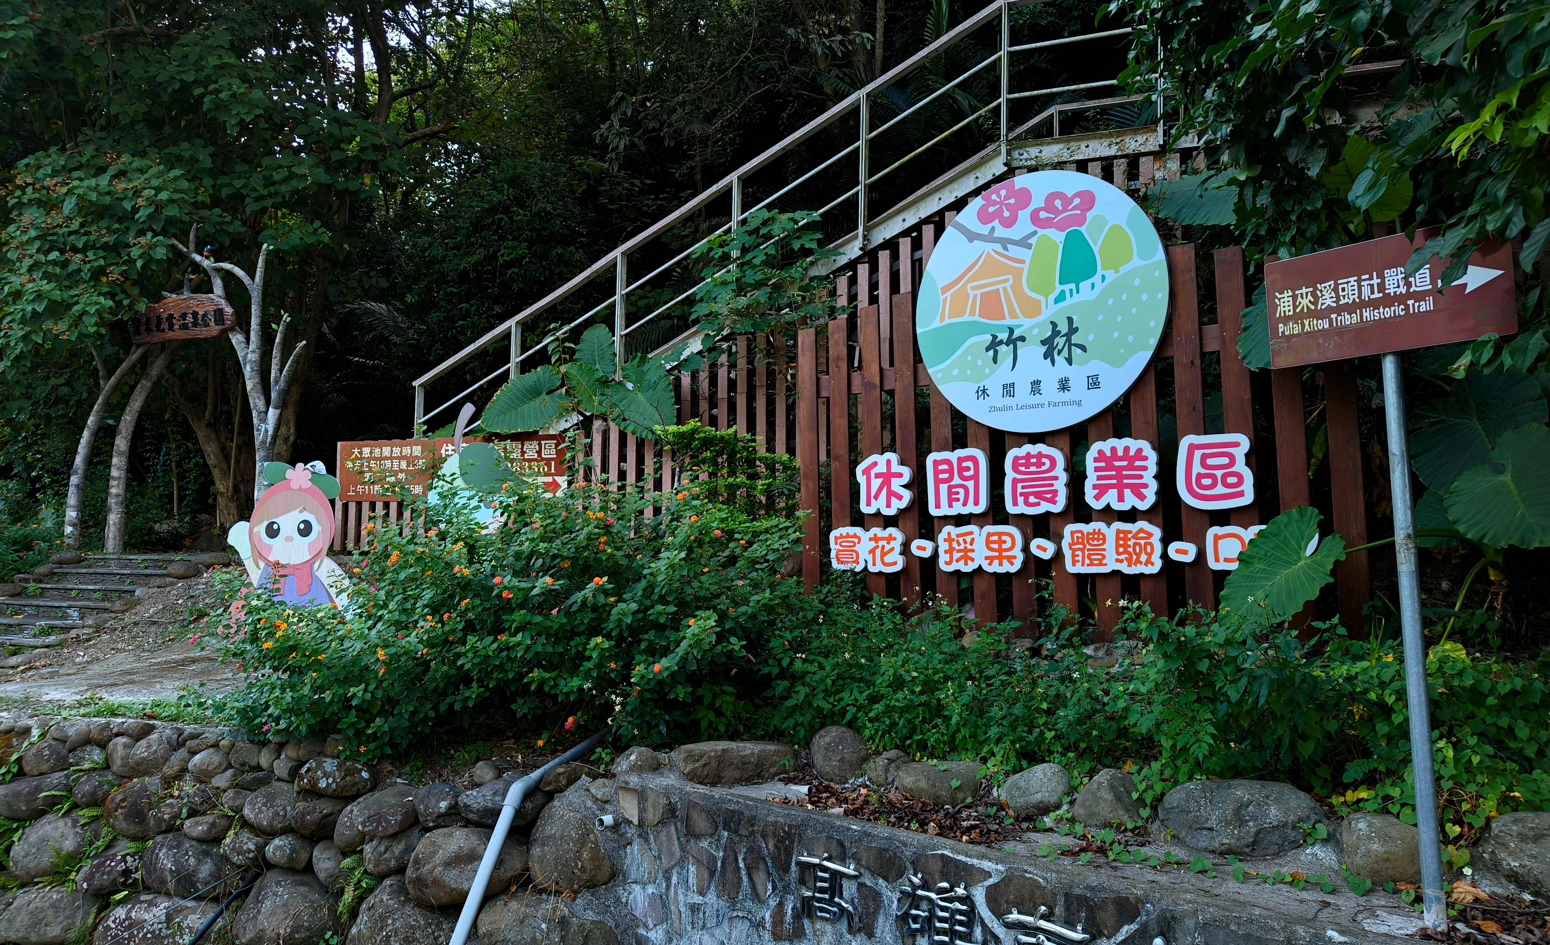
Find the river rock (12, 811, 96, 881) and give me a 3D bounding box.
[{"bbox_3d":[-3.931,2.043,5.853,0.429,0.356,0.332,-1,-5,12],"label":"river rock"}]

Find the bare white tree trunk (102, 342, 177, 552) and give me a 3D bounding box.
[{"bbox_3d":[-6.572,-0.251,11.120,0.700,2.166,0.350,-2,-8,18],"label":"bare white tree trunk"}]

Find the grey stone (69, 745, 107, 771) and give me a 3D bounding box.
[{"bbox_3d":[-3.746,1.556,5.864,0.197,0.140,0.141,-1,-5,12],"label":"grey stone"}]

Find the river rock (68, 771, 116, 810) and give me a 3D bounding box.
[{"bbox_3d":[-3.959,1.839,6.219,0.260,0.232,0.220,-1,-7,9],"label":"river rock"}]

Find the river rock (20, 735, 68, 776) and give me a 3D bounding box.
[{"bbox_3d":[-4.044,1.565,5.948,0.244,0.221,0.198,-1,-5,12],"label":"river rock"}]

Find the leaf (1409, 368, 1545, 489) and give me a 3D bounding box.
[{"bbox_3d":[3.105,-0.153,4.756,0.600,0.634,0.250,-3,-8,24],"label":"leaf"}]

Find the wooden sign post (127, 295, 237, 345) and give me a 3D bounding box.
[{"bbox_3d":[-6.400,-1.641,11.600,1.392,0.470,0.100,-2,-5,19],"label":"wooden sign post"}]

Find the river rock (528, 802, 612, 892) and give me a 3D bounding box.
[{"bbox_3d":[-1.004,1.838,5.277,0.411,0.419,0.353,-1,-5,12],"label":"river rock"}]

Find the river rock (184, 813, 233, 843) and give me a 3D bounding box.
[{"bbox_3d":[-3.192,2.003,6.047,0.270,0.165,0.200,-1,-7,9],"label":"river rock"}]

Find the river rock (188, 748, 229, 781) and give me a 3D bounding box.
[{"bbox_3d":[-3.011,1.552,5.716,0.213,0.168,0.161,-1,-5,12],"label":"river rock"}]

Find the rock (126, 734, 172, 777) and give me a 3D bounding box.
[{"bbox_3d":[-3.662,1.659,6.292,0.270,0.256,0.240,-1,-7,9],"label":"rock"}]

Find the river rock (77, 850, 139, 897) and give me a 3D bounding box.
[{"bbox_3d":[-3.535,2.122,5.701,0.320,0.241,0.236,-1,-5,12],"label":"river rock"}]

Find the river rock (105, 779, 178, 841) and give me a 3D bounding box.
[{"bbox_3d":[-3.410,1.812,5.789,0.392,0.318,0.300,-1,-5,12],"label":"river rock"}]

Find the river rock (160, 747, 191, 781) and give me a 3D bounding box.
[{"bbox_3d":[-3.476,1.690,6.238,0.180,0.192,0.160,-1,-7,9],"label":"river rock"}]

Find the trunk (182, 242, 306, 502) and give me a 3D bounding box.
[{"bbox_3d":[-5.341,-0.789,10.785,1.150,3.189,0.600,-2,-8,18],"label":"trunk"}]

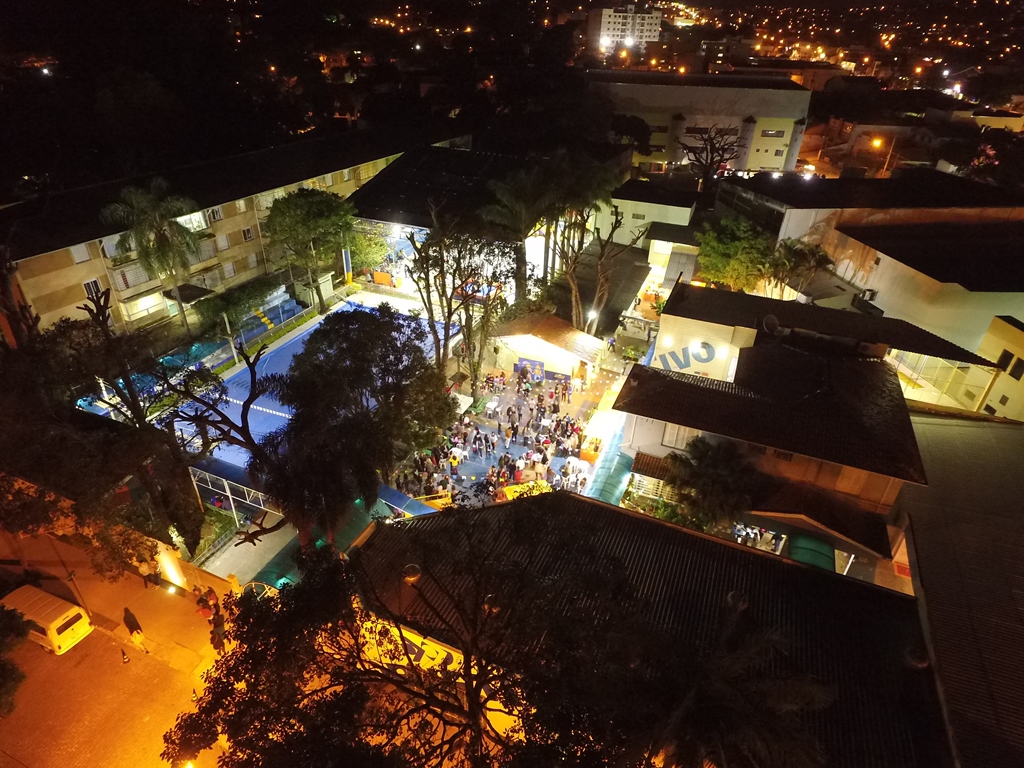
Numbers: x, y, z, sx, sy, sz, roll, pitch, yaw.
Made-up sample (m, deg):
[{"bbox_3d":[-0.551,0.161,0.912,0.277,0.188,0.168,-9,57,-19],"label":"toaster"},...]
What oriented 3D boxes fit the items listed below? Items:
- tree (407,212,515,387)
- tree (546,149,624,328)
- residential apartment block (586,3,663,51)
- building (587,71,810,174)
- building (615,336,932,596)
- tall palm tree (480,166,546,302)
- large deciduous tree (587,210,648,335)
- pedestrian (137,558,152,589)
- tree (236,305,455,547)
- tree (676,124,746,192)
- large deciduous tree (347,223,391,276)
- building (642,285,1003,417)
[{"bbox_3d":[-3.586,-6.208,45.930,8.200,12.900,8.000,2,29,0],"label":"tree"},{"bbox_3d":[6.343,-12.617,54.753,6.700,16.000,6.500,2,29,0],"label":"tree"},{"bbox_3d":[57.352,-181.641,306.362,32.000,23.500,22.000,-4,30,-10],"label":"residential apartment block"},{"bbox_3d":[35.385,-53.581,120.646,41.000,17.000,20.000,2,29,0],"label":"building"},{"bbox_3d":[15.368,2.610,37.468,16.000,7.000,15.000,13,31,19],"label":"building"},{"bbox_3d":[0.017,-14.869,60.496,6.600,13.900,6.600,2,29,0],"label":"tall palm tree"},{"bbox_3d":[9.043,-9.699,53.818,5.400,12.000,5.000,2,29,0],"label":"large deciduous tree"},{"bbox_3d":[-18.294,9.583,29.400,0.450,1.740,0.580,12,31,17],"label":"pedestrian"},{"bbox_3d":[-7.966,1.770,32.833,10.000,12.400,9.000,2,29,0],"label":"tree"},{"bbox_3d":[30.384,-33.512,91.872,10.500,12.000,10.000,2,29,0],"label":"tree"},{"bbox_3d":[-15.798,-14.710,66.061,5.000,6.200,5.000,2,29,0],"label":"large deciduous tree"},{"bbox_3d":[22.971,-2.319,45.968,22.000,7.700,7.800,13,31,19],"label":"building"}]

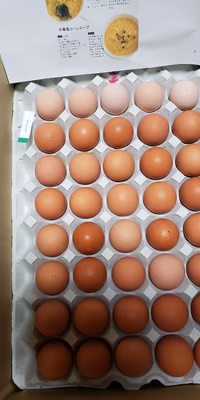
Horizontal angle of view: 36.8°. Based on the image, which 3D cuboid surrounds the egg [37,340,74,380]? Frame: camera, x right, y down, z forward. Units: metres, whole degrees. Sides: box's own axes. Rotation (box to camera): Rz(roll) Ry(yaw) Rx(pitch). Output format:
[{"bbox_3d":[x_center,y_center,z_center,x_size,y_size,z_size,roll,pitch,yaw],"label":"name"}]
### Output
[{"bbox_3d":[-0.056,0.200,0.378,0.043,0.055,0.043,-4,78,3],"label":"egg"}]

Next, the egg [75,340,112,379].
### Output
[{"bbox_3d":[-0.007,0.199,0.378,0.044,0.056,0.044,-4,79,3],"label":"egg"}]

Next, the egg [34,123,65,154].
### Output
[{"bbox_3d":[-0.073,-0.090,0.441,0.043,0.056,0.043,-4,79,4],"label":"egg"}]

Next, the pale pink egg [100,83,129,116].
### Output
[{"bbox_3d":[0.022,-0.150,0.446,0.042,0.054,0.042,-4,79,3],"label":"pale pink egg"}]

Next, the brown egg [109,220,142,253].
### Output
[{"bbox_3d":[0.034,0.048,0.403,0.043,0.056,0.043,-4,78,3],"label":"brown egg"}]

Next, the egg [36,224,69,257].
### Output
[{"bbox_3d":[-0.065,0.055,0.412,0.043,0.056,0.043,-4,79,4],"label":"egg"}]

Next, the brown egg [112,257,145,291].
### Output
[{"bbox_3d":[0.038,0.098,0.396,0.043,0.056,0.043,-4,79,4],"label":"brown egg"}]

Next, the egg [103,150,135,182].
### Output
[{"bbox_3d":[0.027,-0.048,0.424,0.043,0.056,0.043,-4,79,4],"label":"egg"}]

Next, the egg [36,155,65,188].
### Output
[{"bbox_3d":[-0.070,-0.041,0.427,0.043,0.055,0.043,-4,78,3],"label":"egg"}]

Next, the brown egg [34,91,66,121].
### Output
[{"bbox_3d":[-0.073,-0.139,0.447,0.042,0.054,0.042,-4,78,3],"label":"brown egg"}]

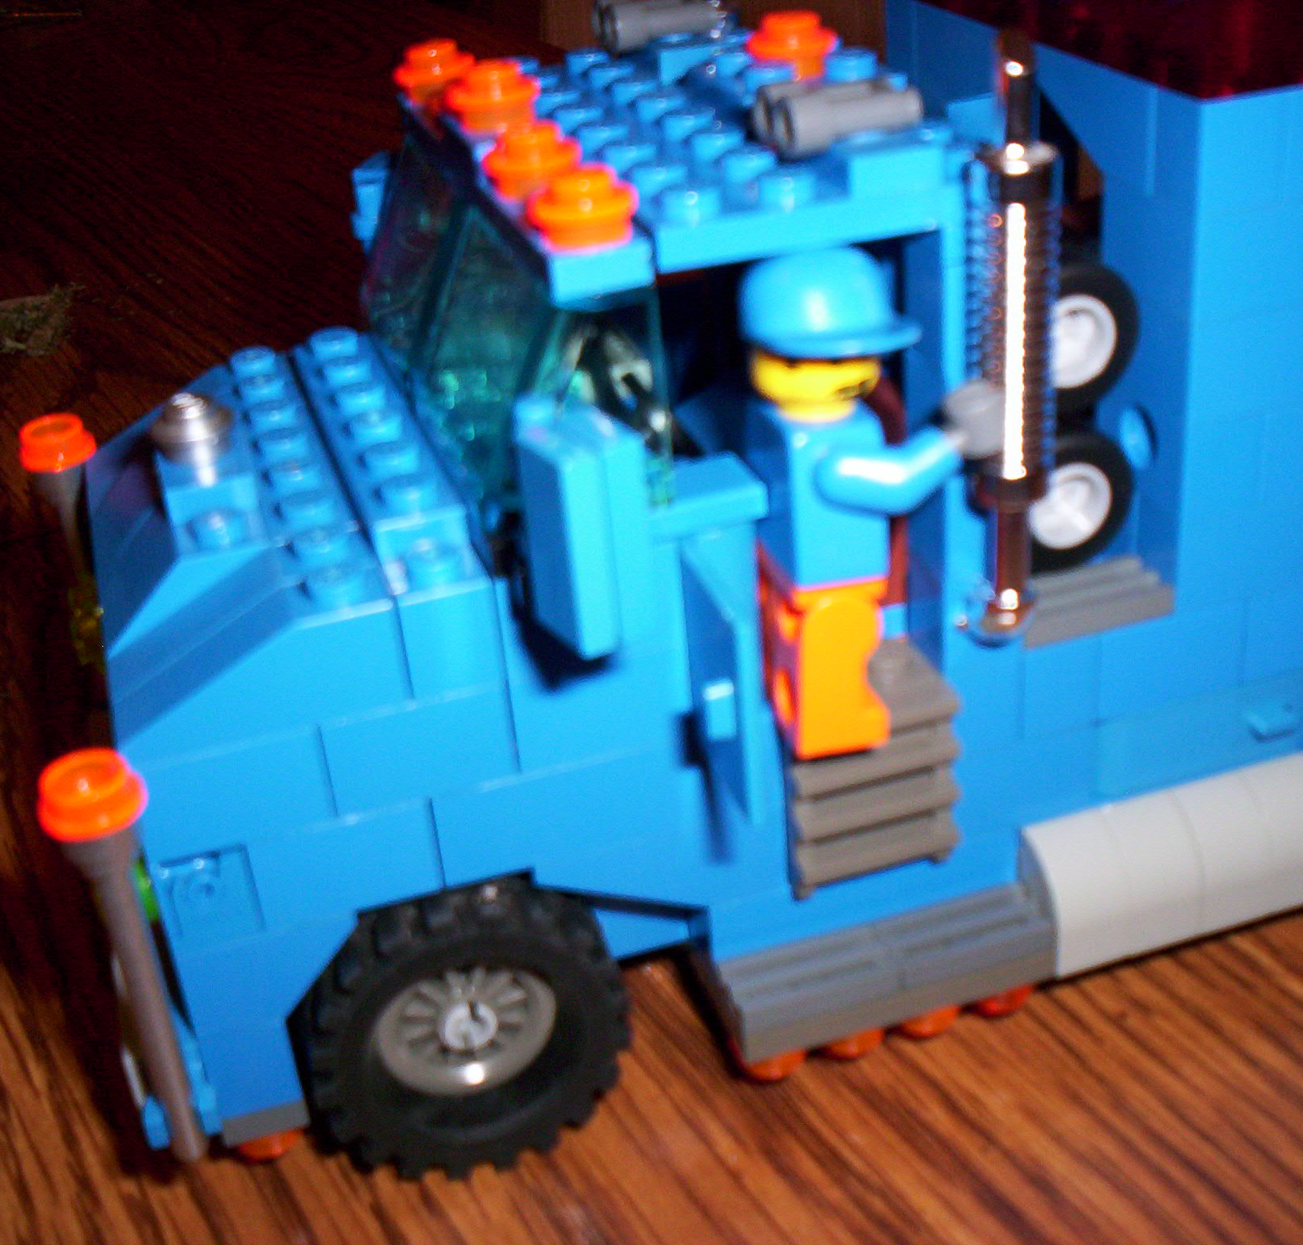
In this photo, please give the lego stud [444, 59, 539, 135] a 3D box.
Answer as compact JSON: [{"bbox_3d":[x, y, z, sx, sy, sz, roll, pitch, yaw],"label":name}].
[{"bbox_3d":[-0.014,-0.047,0.160,0.008,0.005,0.008,-13,30,-13],"label":"lego stud"}]

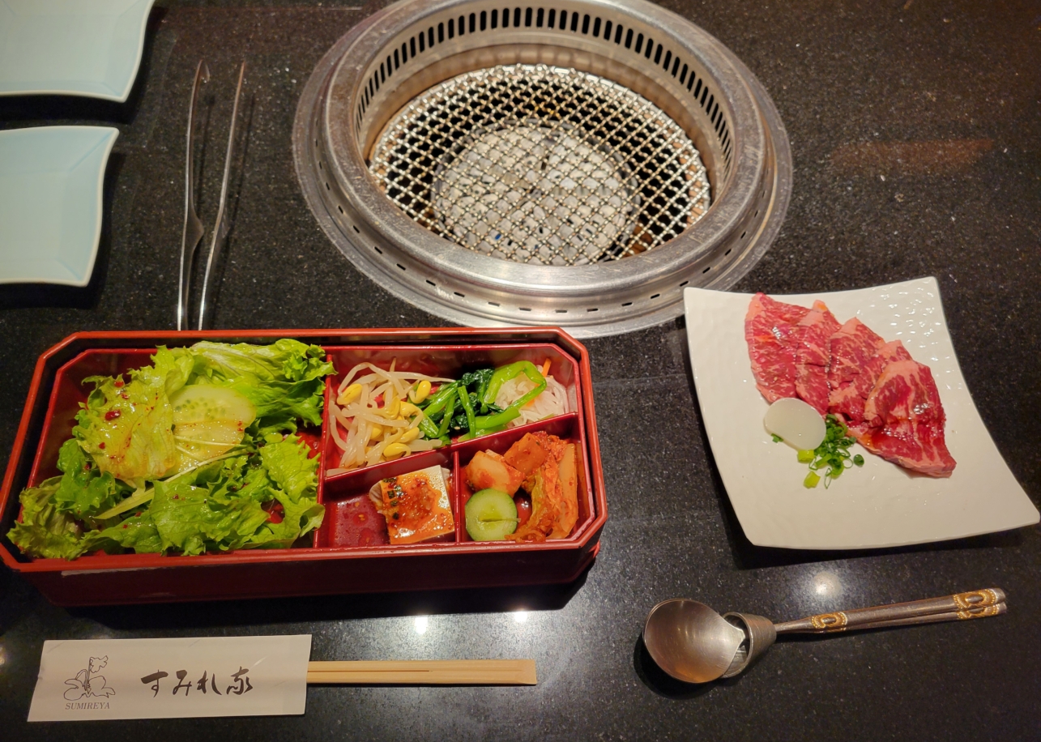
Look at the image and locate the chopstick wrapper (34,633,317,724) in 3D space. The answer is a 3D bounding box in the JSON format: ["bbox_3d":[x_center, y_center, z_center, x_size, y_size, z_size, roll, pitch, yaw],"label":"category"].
[{"bbox_3d":[-0.165,0.146,0.373,0.128,0.007,0.036,0,61,-4],"label":"chopstick wrapper"}]

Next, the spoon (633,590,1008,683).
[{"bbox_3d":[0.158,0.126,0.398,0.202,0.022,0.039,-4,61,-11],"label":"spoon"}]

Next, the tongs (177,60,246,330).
[{"bbox_3d":[-0.199,-0.107,0.499,0.030,0.030,0.233,-2,61,-5],"label":"tongs"}]

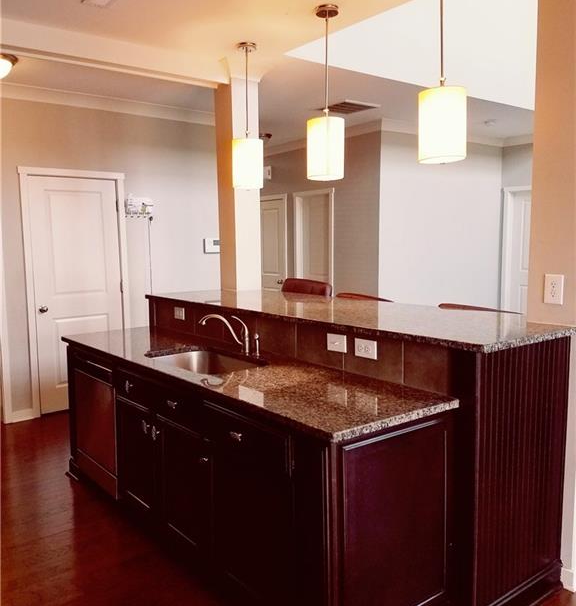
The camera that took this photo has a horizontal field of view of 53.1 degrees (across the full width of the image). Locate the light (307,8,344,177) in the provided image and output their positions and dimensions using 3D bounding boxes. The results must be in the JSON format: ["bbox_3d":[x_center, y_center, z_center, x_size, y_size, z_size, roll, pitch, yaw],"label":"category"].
[{"bbox_3d":[0.218,-1.171,3.246,0.210,0.920,0.210,-1,6,0],"label":"light"}]

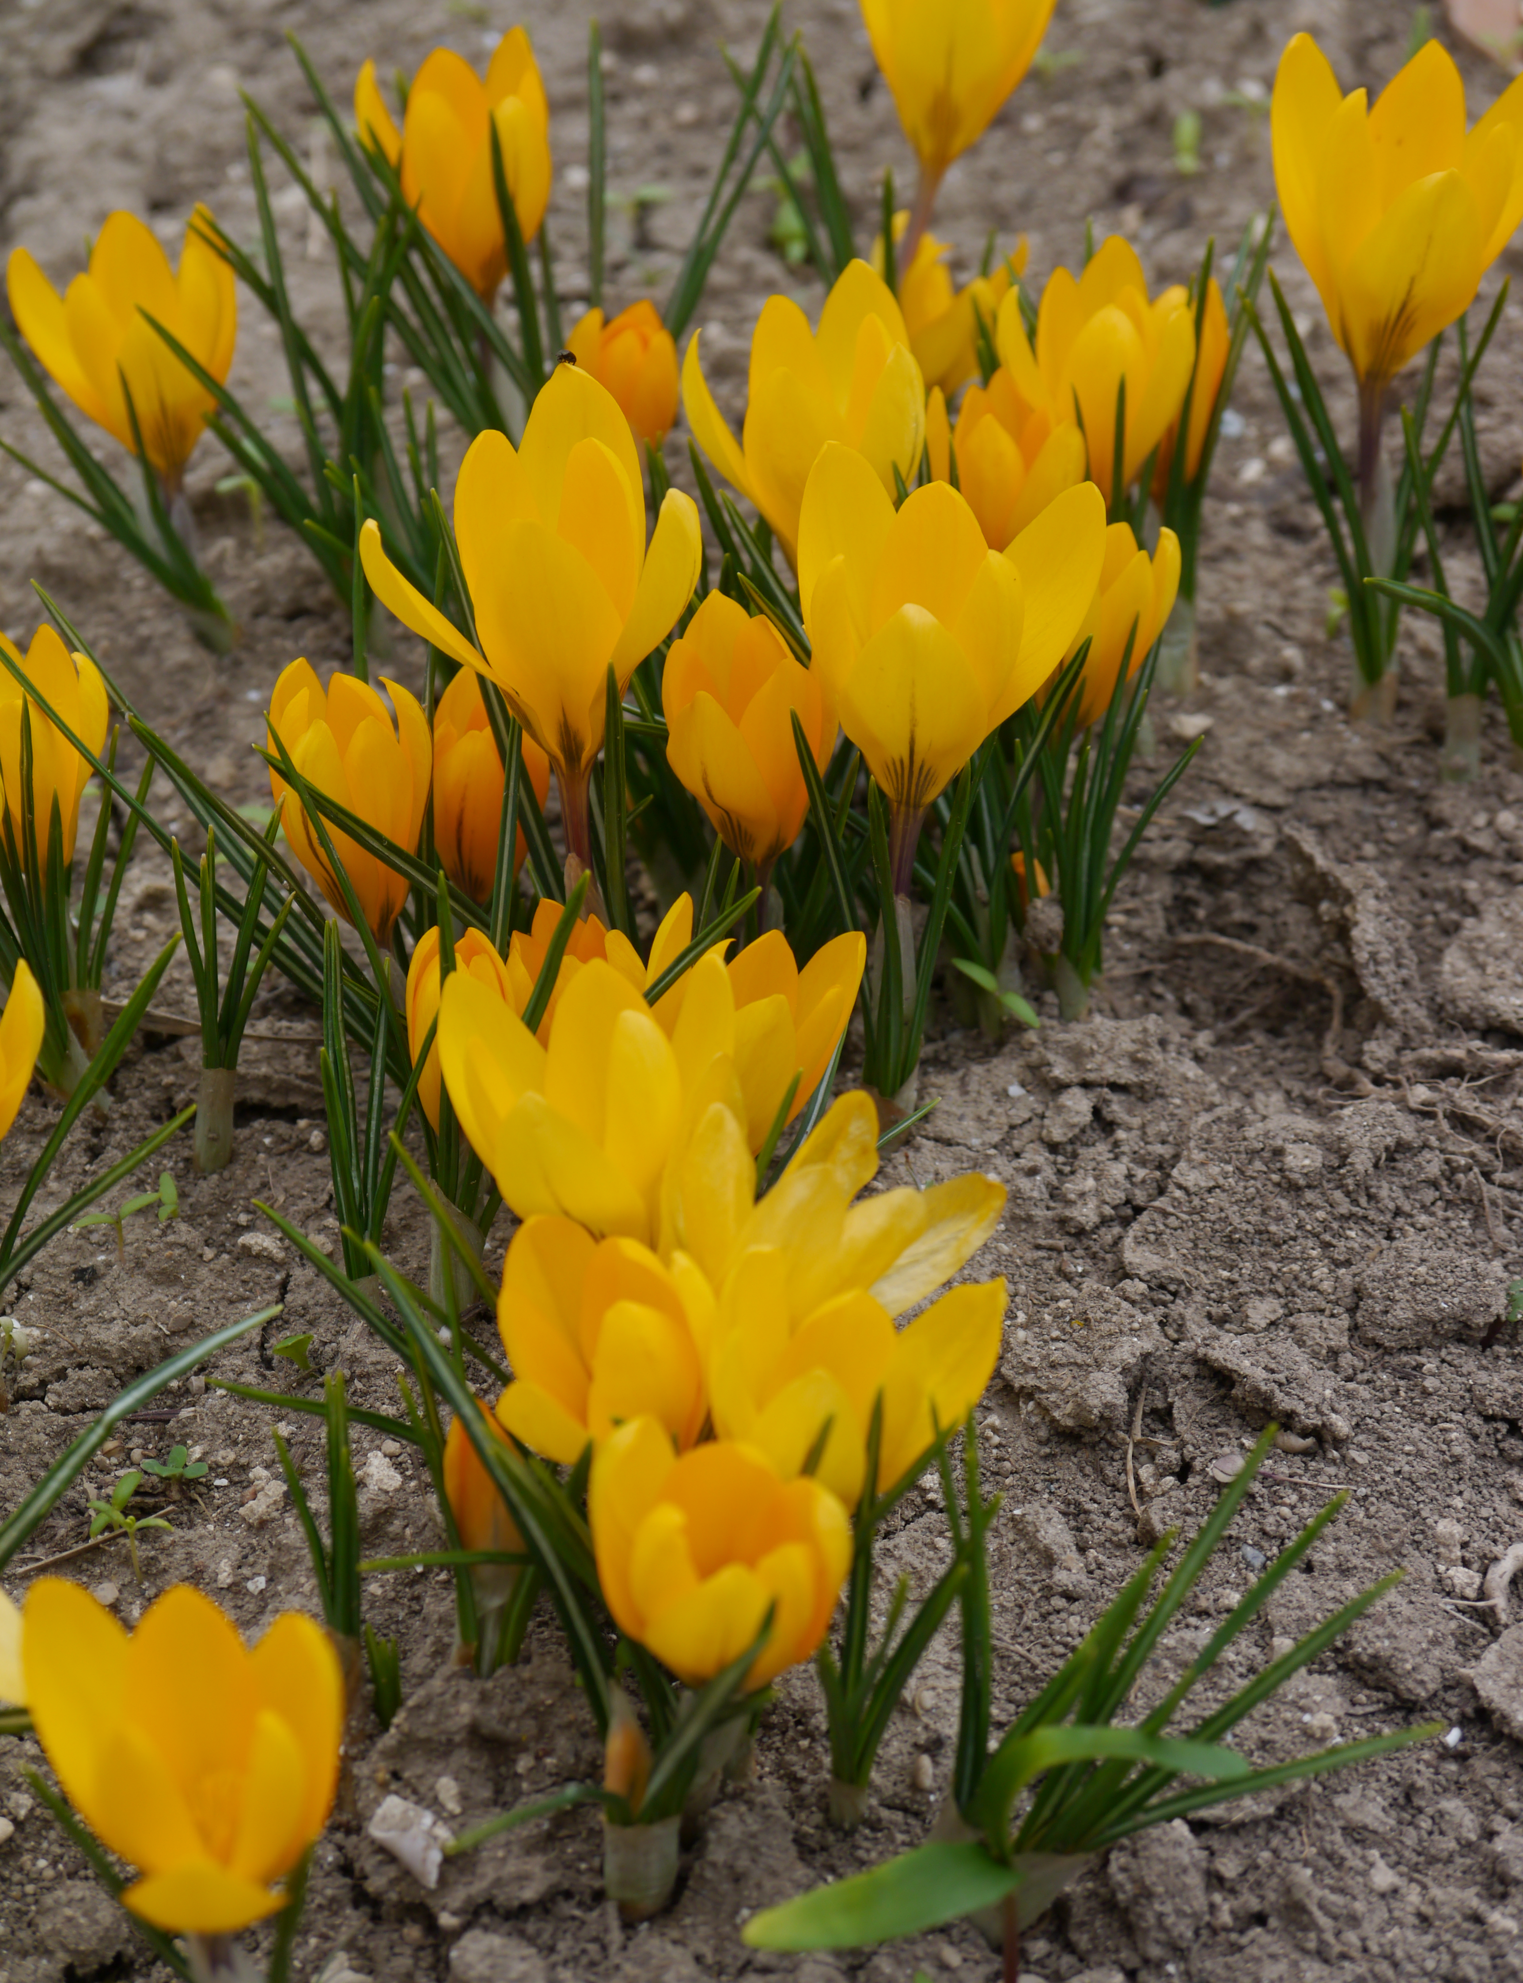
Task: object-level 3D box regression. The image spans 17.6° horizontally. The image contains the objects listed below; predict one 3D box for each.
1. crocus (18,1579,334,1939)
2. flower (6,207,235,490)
[{"bbox_3d":[-0.049,0.068,0.411,0.027,0.031,0.027,-11,35,-8],"label":"crocus"},{"bbox_3d":[-0.079,-0.076,0.603,0.027,0.034,0.027,-18,34,-5],"label":"flower"}]

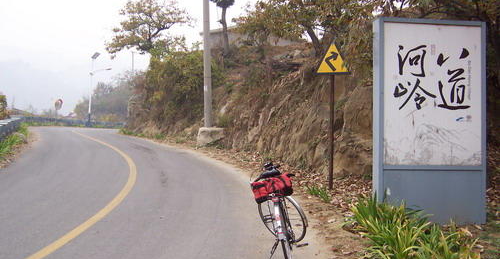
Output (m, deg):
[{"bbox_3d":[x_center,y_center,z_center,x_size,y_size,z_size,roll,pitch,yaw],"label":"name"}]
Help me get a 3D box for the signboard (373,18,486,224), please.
[{"bbox_3d":[2.258,-0.096,5.998,1.380,2.530,0.220,1,-2,-6],"label":"signboard"}]

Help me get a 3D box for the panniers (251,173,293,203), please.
[{"bbox_3d":[0.206,0.552,4.500,0.360,0.190,0.300,-13,1,5],"label":"panniers"}]

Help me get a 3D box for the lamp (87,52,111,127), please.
[{"bbox_3d":[-13.825,-3.623,43.500,2.150,6.750,0.900,0,-1,18],"label":"lamp"}]

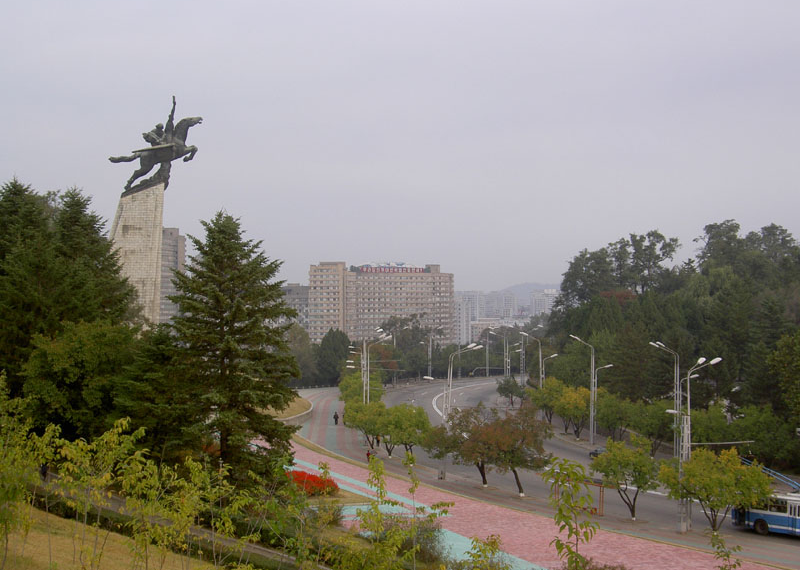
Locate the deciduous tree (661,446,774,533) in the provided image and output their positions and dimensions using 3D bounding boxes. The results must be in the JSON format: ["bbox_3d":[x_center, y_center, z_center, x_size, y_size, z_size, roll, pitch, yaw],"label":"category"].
[{"bbox_3d":[22.736,14.809,91.600,8.100,6.200,7.600,0,-1,0],"label":"deciduous tree"}]

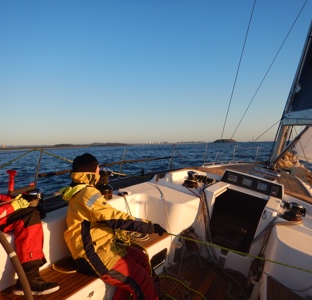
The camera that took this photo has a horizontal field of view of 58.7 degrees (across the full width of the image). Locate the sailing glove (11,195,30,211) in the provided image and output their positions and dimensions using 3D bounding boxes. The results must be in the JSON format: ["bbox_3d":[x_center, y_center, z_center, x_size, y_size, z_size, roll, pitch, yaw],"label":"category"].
[{"bbox_3d":[-0.782,0.303,1.600,0.120,0.085,0.090,-3,1,-30],"label":"sailing glove"}]

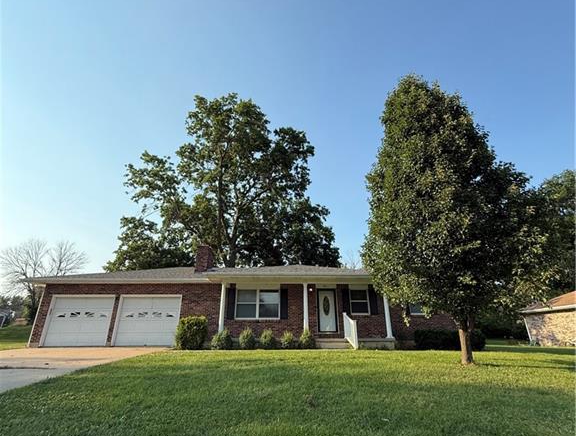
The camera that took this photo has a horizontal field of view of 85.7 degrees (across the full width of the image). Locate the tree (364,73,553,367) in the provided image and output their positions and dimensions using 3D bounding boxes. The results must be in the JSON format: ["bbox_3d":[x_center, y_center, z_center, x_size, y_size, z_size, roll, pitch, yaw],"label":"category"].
[{"bbox_3d":[5.147,-0.733,10.687,5.700,10.300,5.500,0,-23,-1],"label":"tree"}]

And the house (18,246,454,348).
[{"bbox_3d":[-1.384,4.690,17.975,20.200,5.300,11.000,0,-23,-1],"label":"house"}]

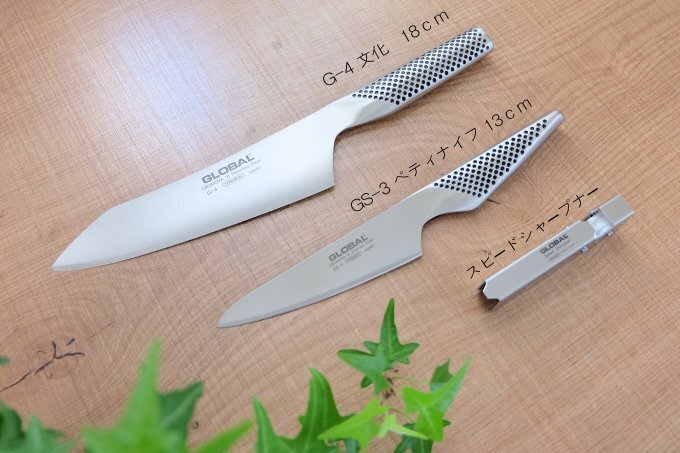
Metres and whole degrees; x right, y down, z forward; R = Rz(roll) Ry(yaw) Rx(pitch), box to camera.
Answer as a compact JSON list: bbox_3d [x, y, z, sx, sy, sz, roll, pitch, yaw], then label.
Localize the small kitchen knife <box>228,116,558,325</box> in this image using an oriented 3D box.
[{"bbox_3d":[0.040,0.000,0.395,0.250,0.015,0.037,-29,71,-8],"label":"small kitchen knife"}]

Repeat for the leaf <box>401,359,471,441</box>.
[{"bbox_3d":[0.049,0.084,0.323,0.040,0.012,0.032,-43,75,-10],"label":"leaf"}]

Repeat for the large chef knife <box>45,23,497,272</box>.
[{"bbox_3d":[-0.032,-0.042,0.410,0.314,0.021,0.056,-26,71,-7],"label":"large chef knife"}]

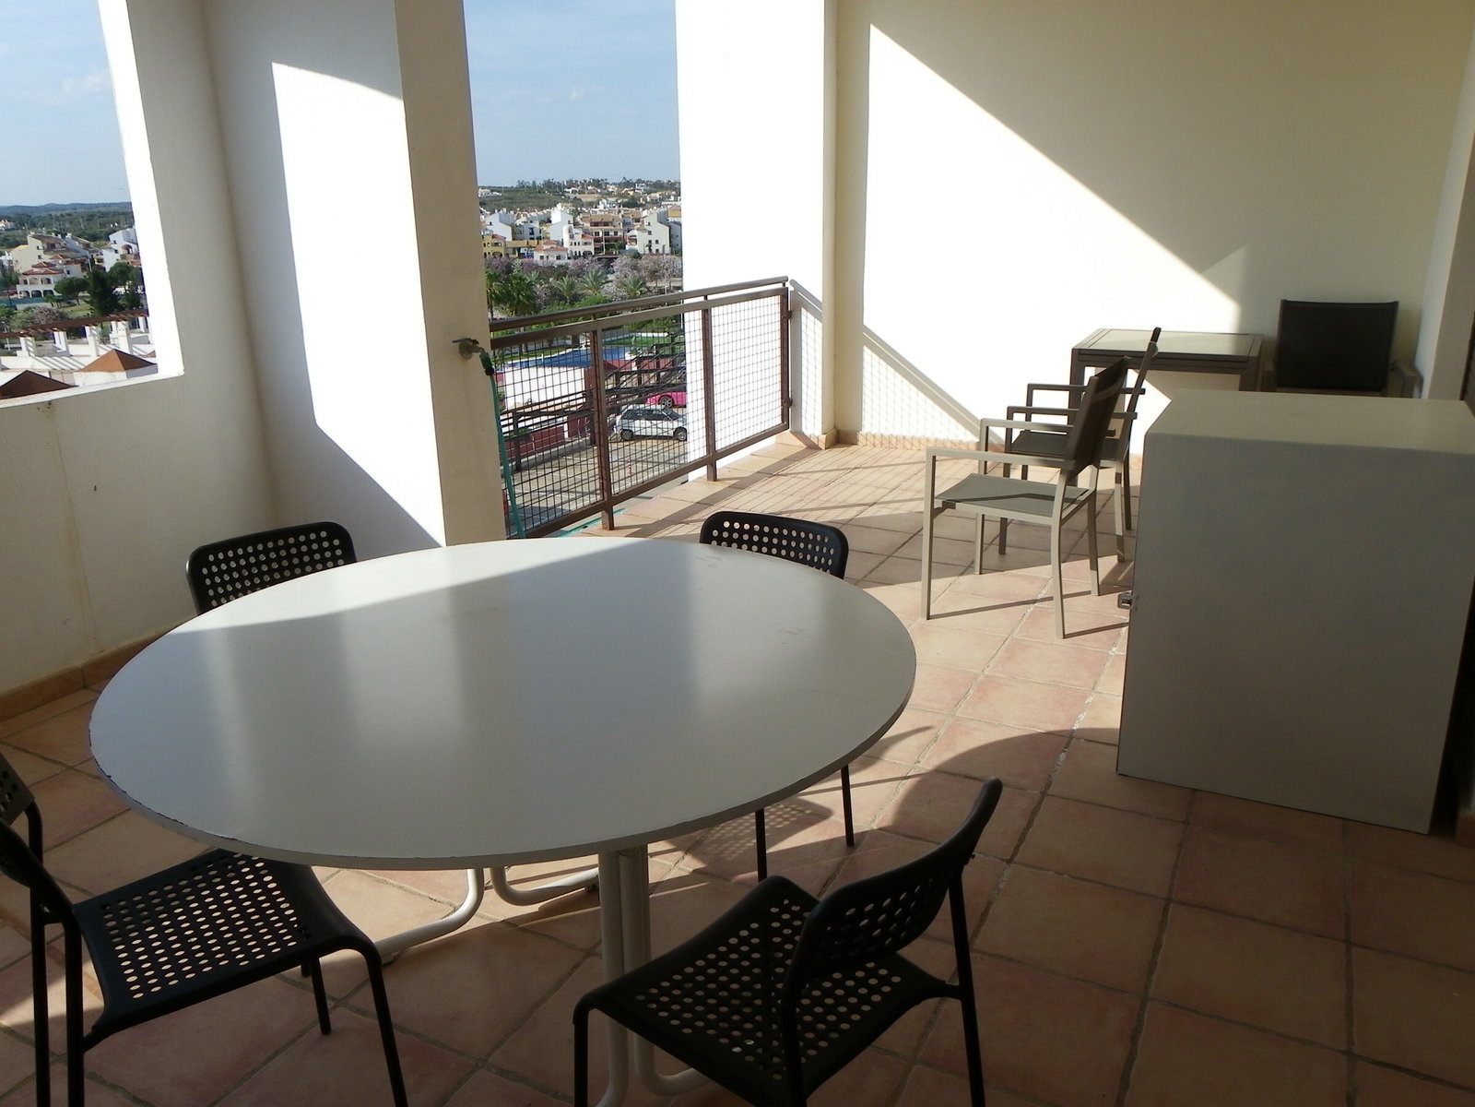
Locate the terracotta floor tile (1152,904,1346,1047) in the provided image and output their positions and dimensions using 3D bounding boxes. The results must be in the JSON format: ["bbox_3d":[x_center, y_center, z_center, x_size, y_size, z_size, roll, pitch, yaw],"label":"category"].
[{"bbox_3d":[0.985,0.804,2.121,0.330,0.015,0.330,8,20,26],"label":"terracotta floor tile"}]

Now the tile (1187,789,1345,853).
[{"bbox_3d":[1.299,0.626,2.710,0.323,0.015,0.323,8,19,26],"label":"tile"}]

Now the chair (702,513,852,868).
[{"bbox_3d":[-0.016,0.340,2.352,0.390,0.770,0.470,8,20,27],"label":"chair"}]

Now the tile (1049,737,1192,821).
[{"bbox_3d":[0.997,0.581,2.837,0.330,0.015,0.330,8,20,26],"label":"tile"}]

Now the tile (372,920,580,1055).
[{"bbox_3d":[-0.518,0.829,2.148,0.323,0.015,0.323,8,19,26],"label":"tile"}]

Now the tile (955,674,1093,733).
[{"bbox_3d":[0.857,0.453,3.295,0.323,0.015,0.323,8,19,26],"label":"tile"}]

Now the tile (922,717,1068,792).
[{"bbox_3d":[0.701,0.544,3.006,0.323,0.015,0.323,8,19,26],"label":"tile"}]

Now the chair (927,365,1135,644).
[{"bbox_3d":[1.013,-0.228,3.918,0.560,0.880,0.555,9,20,28],"label":"chair"}]

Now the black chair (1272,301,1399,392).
[{"bbox_3d":[3.019,-0.775,5.610,0.640,0.900,0.570,8,19,26],"label":"black chair"}]

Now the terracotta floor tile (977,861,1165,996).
[{"bbox_3d":[0.689,0.765,2.264,0.330,0.015,0.330,8,20,26],"label":"terracotta floor tile"}]

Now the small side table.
[{"bbox_3d":[2.165,-0.699,5.600,0.810,0.740,0.900,8,20,26],"label":"small side table"}]

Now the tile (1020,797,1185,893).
[{"bbox_3d":[0.845,0.677,2.570,0.323,0.015,0.323,8,19,26],"label":"tile"}]

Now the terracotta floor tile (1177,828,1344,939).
[{"bbox_3d":[1.144,0.718,2.422,0.323,0.015,0.323,8,19,26],"label":"terracotta floor tile"}]

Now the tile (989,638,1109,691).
[{"bbox_3d":[1.006,0.354,3.558,0.330,0.015,0.330,8,20,26],"label":"tile"}]

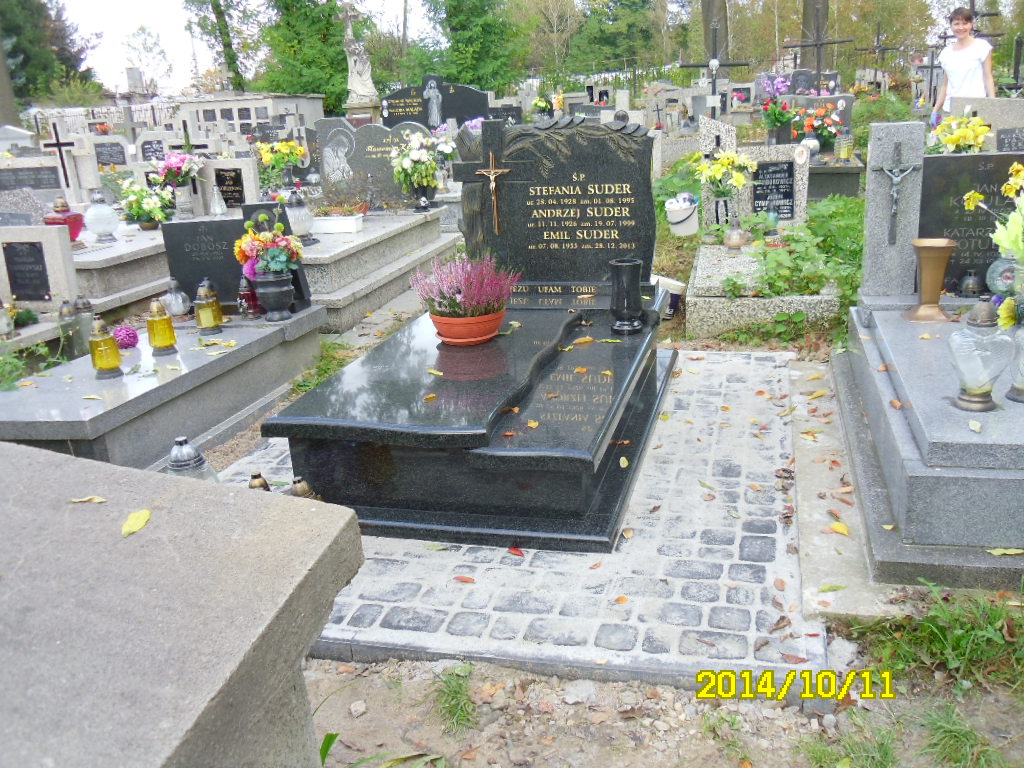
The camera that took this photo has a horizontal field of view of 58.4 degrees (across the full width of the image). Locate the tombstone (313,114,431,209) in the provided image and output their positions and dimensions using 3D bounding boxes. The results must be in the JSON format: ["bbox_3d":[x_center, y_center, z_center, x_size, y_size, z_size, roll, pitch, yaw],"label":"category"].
[{"bbox_3d":[-0.998,-1.646,6.879,0.967,0.695,0.180,0,17,11],"label":"tombstone"}]

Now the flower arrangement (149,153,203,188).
[{"bbox_3d":[-2.971,-1.884,8.112,0.440,0.269,0.360,1,18,16],"label":"flower arrangement"}]

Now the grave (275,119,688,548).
[{"bbox_3d":[-0.023,-0.390,3.402,1.087,1.130,2.073,2,17,15],"label":"grave"}]

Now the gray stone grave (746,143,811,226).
[{"bbox_3d":[1.755,-1.321,6.089,0.416,0.519,0.100,1,18,16],"label":"gray stone grave"}]

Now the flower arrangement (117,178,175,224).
[{"bbox_3d":[-2.361,-1.158,5.888,0.360,0.330,0.330,-9,17,-20],"label":"flower arrangement"}]

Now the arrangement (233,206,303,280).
[{"bbox_3d":[-1.177,-0.676,4.422,0.310,0.333,0.280,1,18,16],"label":"arrangement"}]

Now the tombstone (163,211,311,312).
[{"bbox_3d":[-1.303,-0.598,4.352,0.645,0.509,0.170,2,17,15],"label":"tombstone"}]

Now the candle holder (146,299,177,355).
[{"bbox_3d":[-1.395,-0.228,3.605,0.120,0.217,0.120,2,17,15],"label":"candle holder"}]

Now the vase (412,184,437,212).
[{"bbox_3d":[-0.733,-1.585,7.756,0.200,0.202,0.200,1,18,16],"label":"vase"}]

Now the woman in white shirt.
[{"bbox_3d":[3.512,-2.080,7.179,0.480,1.630,0.280,5,18,25],"label":"woman in white shirt"}]

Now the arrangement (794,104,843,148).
[{"bbox_3d":[2.741,-2.294,8.200,0.420,0.400,0.360,2,17,18],"label":"arrangement"}]

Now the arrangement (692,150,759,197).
[{"bbox_3d":[1.369,-1.342,5.874,0.410,0.266,0.330,1,18,16],"label":"arrangement"}]

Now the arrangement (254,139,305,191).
[{"bbox_3d":[-2.475,-2.342,9.813,0.470,0.455,0.380,1,18,16],"label":"arrangement"}]

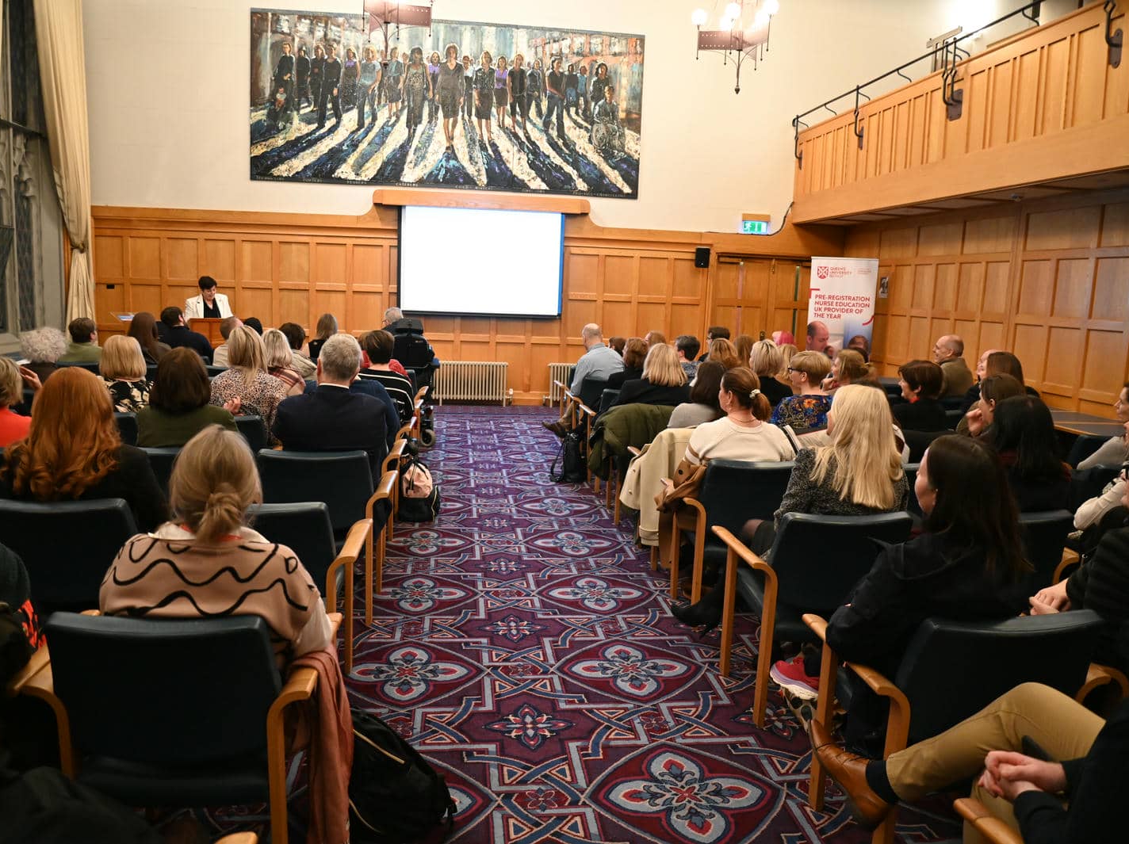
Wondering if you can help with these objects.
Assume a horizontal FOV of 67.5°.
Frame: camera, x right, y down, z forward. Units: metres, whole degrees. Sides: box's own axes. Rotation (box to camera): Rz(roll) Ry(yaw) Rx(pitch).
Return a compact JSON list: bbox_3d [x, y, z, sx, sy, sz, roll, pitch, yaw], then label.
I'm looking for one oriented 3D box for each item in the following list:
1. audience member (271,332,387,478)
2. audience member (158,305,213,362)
[{"bbox_3d":[-1.132,0.216,4.228,0.550,1.350,0.840,2,9,-5],"label":"audience member"},{"bbox_3d":[-3.613,-0.482,8.239,0.530,1.280,0.820,1,9,-4],"label":"audience member"}]

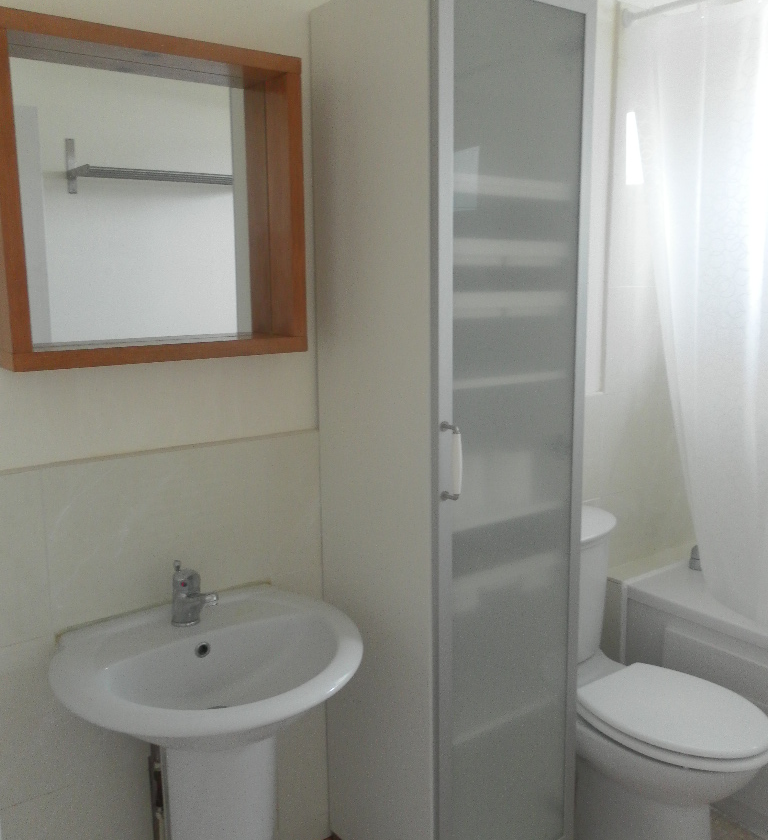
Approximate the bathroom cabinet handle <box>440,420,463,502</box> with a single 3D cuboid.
[{"bbox_3d":[0.122,0.078,1.474,0.020,0.146,0.042,-8,12,-37],"label":"bathroom cabinet handle"}]

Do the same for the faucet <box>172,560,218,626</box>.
[{"bbox_3d":[-0.348,0.328,1.530,0.054,0.122,0.139,-8,12,-39],"label":"faucet"}]

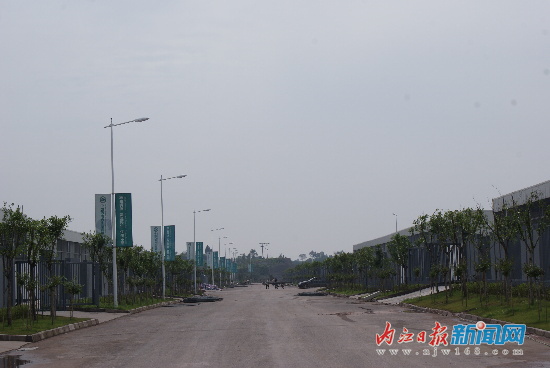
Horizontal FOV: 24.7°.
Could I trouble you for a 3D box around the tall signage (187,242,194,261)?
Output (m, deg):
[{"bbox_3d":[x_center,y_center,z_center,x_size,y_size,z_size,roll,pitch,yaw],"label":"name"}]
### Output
[{"bbox_3d":[-9.901,8.320,148.000,0.830,2.830,0.080,-1,-4,-1],"label":"tall signage"}]

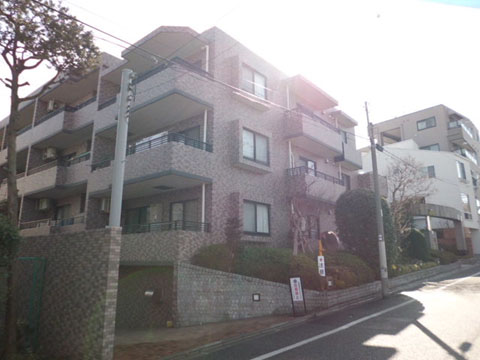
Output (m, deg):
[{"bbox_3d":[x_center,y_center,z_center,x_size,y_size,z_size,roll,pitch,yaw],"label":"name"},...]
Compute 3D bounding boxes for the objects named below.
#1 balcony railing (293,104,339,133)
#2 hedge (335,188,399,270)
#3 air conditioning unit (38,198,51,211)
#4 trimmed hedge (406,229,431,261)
[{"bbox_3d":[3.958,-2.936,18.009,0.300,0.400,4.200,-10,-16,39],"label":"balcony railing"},{"bbox_3d":[5.873,2.410,16.871,2.300,3.800,2.500,-10,-16,39],"label":"hedge"},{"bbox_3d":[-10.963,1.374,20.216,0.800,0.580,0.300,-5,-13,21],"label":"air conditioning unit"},{"bbox_3d":[12.725,4.634,25.700,1.650,2.250,1.650,-10,-16,39],"label":"trimmed hedge"}]

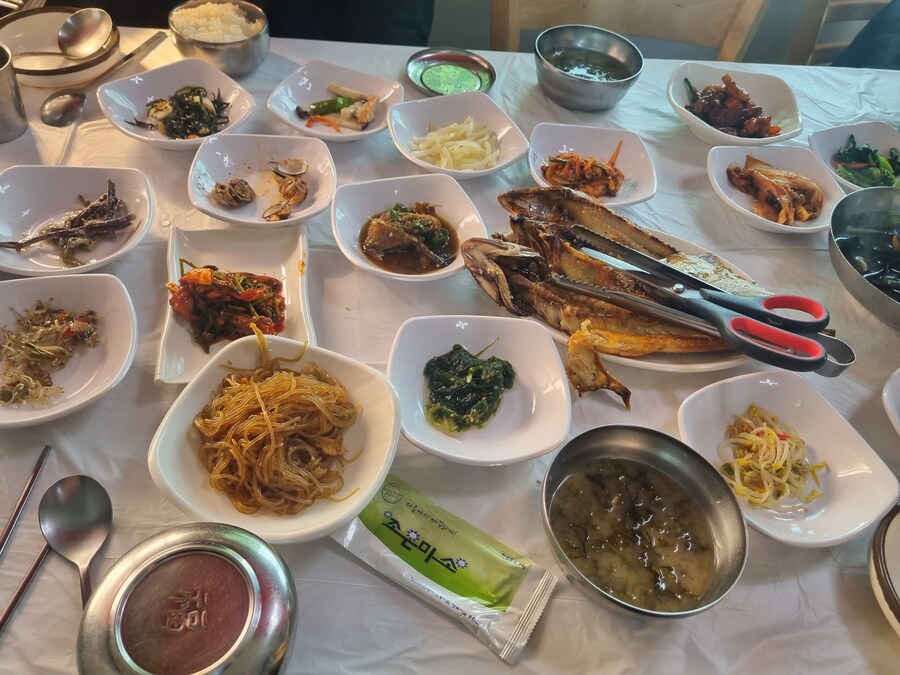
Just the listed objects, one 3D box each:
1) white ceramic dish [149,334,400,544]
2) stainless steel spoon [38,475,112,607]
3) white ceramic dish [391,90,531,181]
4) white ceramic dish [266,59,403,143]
[{"bbox_3d":[-0.110,0.068,0.451,0.141,0.045,0.141,19,50,8],"label":"white ceramic dish"},{"bbox_3d":[-0.201,0.161,0.375,0.043,0.020,0.203,-14,53,-19],"label":"stainless steel spoon"},{"bbox_3d":[0.008,-0.201,0.702,0.130,0.038,0.130,-19,55,-22],"label":"white ceramic dish"},{"bbox_3d":[-0.124,-0.245,0.741,0.131,0.033,0.135,20,51,9],"label":"white ceramic dish"}]

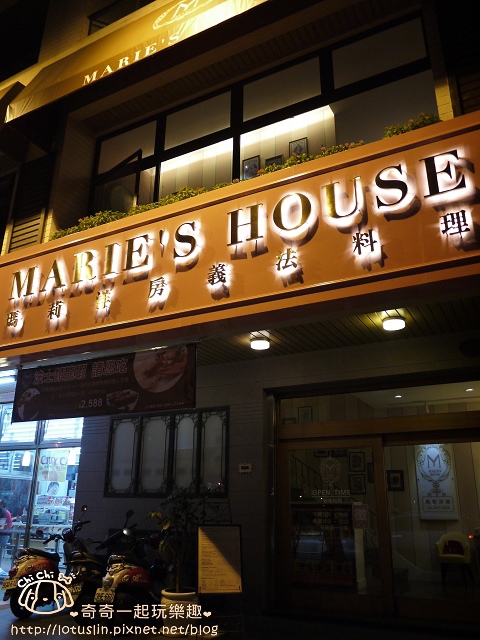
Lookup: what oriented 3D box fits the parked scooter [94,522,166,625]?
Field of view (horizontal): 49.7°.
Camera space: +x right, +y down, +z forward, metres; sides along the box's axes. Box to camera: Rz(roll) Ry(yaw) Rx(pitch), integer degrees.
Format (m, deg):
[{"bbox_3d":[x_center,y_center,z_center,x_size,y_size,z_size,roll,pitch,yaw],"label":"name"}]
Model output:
[{"bbox_3d":[-1.213,3.191,6.505,0.660,1.120,1.700,-5,-20,15],"label":"parked scooter"}]

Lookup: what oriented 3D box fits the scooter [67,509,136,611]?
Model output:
[{"bbox_3d":[-1.653,3.271,6.828,0.680,1.180,1.740,-5,-20,15],"label":"scooter"}]

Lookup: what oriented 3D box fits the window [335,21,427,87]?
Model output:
[{"bbox_3d":[1.968,-3.815,7.437,1.296,0.729,0.060,-10,-22,26],"label":"window"}]

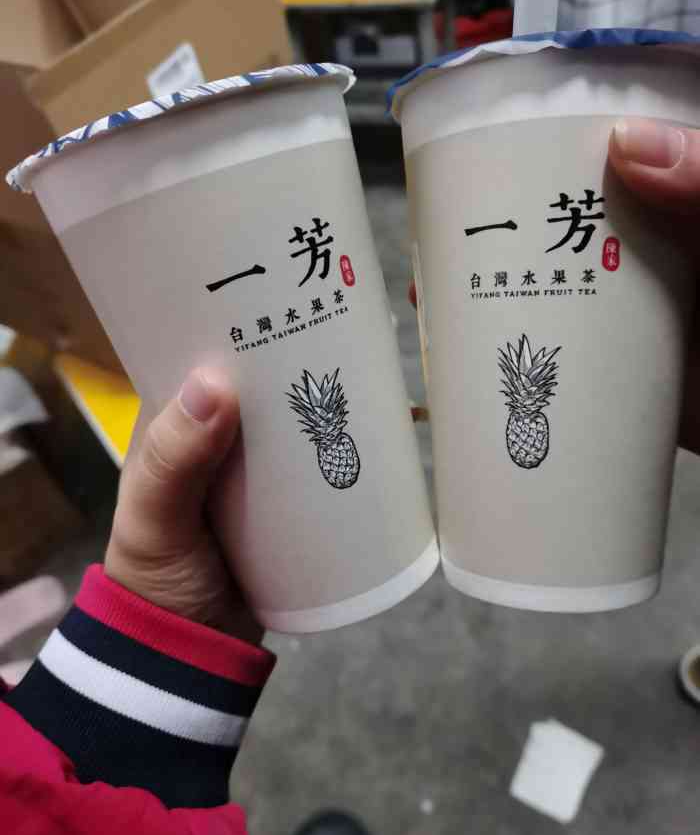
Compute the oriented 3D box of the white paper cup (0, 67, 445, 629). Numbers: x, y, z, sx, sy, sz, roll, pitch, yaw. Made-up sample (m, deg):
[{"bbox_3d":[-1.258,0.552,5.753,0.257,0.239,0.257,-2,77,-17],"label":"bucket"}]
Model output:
[{"bbox_3d":[-0.022,-0.013,0.201,0.091,0.135,0.091,-17,15,5],"label":"white paper cup"}]

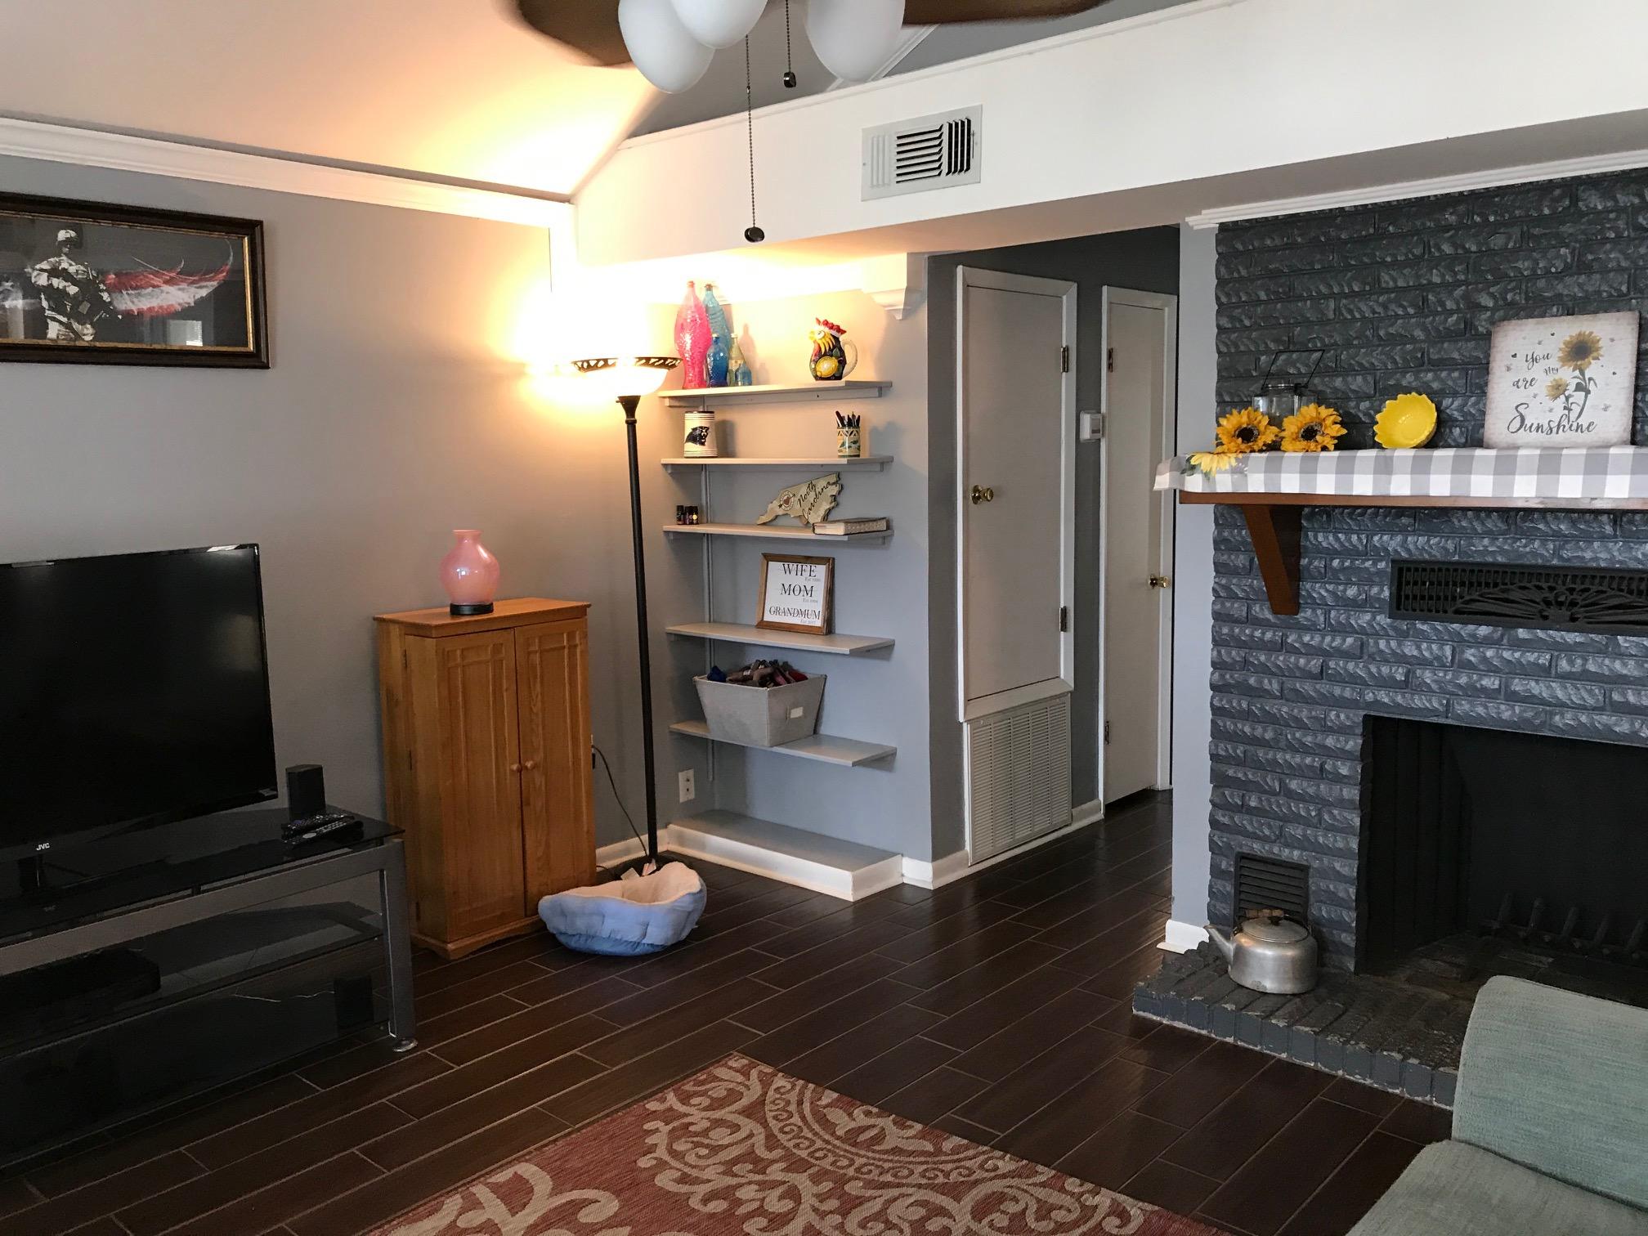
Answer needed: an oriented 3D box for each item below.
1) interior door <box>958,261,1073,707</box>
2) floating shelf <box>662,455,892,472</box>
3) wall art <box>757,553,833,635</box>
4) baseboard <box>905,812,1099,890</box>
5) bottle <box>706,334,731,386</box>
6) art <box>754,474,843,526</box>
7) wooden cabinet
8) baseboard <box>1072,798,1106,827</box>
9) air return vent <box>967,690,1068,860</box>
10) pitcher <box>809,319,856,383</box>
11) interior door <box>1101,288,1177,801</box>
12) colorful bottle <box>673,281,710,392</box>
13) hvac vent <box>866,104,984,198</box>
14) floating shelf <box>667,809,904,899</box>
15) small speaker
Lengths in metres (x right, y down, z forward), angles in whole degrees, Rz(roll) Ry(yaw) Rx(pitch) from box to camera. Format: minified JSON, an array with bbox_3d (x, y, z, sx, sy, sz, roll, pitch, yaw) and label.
[{"bbox_3d":[0.700,-0.455,4.825,0.050,1.532,0.747,6,10,41],"label":"interior door"},{"bbox_3d":[-0.186,-0.543,4.716,0.910,0.042,0.231,6,10,42],"label":"floating shelf"},{"bbox_3d":[-0.107,-0.084,4.815,0.334,0.274,0.028,6,-1,41],"label":"wall art"},{"bbox_3d":[0.703,0.822,5.039,0.115,0.091,1.145,6,10,41],"label":"baseboard"},{"bbox_3d":[-0.375,-0.909,4.723,0.080,0.195,0.076,-1,7,0],"label":"bottle"},{"bbox_3d":[-0.090,-0.423,4.777,0.415,0.185,0.020,6,6,41],"label":"art"},{"bbox_3d":[-1.047,0.479,4.252,0.310,1.008,0.594,5,10,40],"label":"wooden cabinet"},{"bbox_3d":[1.037,0.772,5.289,0.030,0.084,0.248,6,10,42],"label":"baseboard"},{"bbox_3d":[0.725,0.580,4.918,0.035,0.512,0.662,6,10,42],"label":"air return vent"},{"bbox_3d":[0.029,-0.885,4.415,0.160,0.213,0.120,-3,8,-12],"label":"pitcher"},{"bbox_3d":[1.284,-0.265,5.470,0.060,2.083,0.581,6,10,42],"label":"interior door"},{"bbox_3d":[-0.479,-1.024,4.854,0.135,0.394,0.126,-1,7,0],"label":"colorful bottle"},{"bbox_3d":[0.259,-1.258,3.623,0.409,0.196,0.020,6,10,42],"label":"hvac vent"},{"bbox_3d":[-0.159,0.856,4.867,0.916,0.100,0.260,6,10,41],"label":"floating shelf"},{"bbox_3d":[-1.376,0.463,3.543,0.072,0.130,0.073,6,10,41],"label":"small speaker"}]

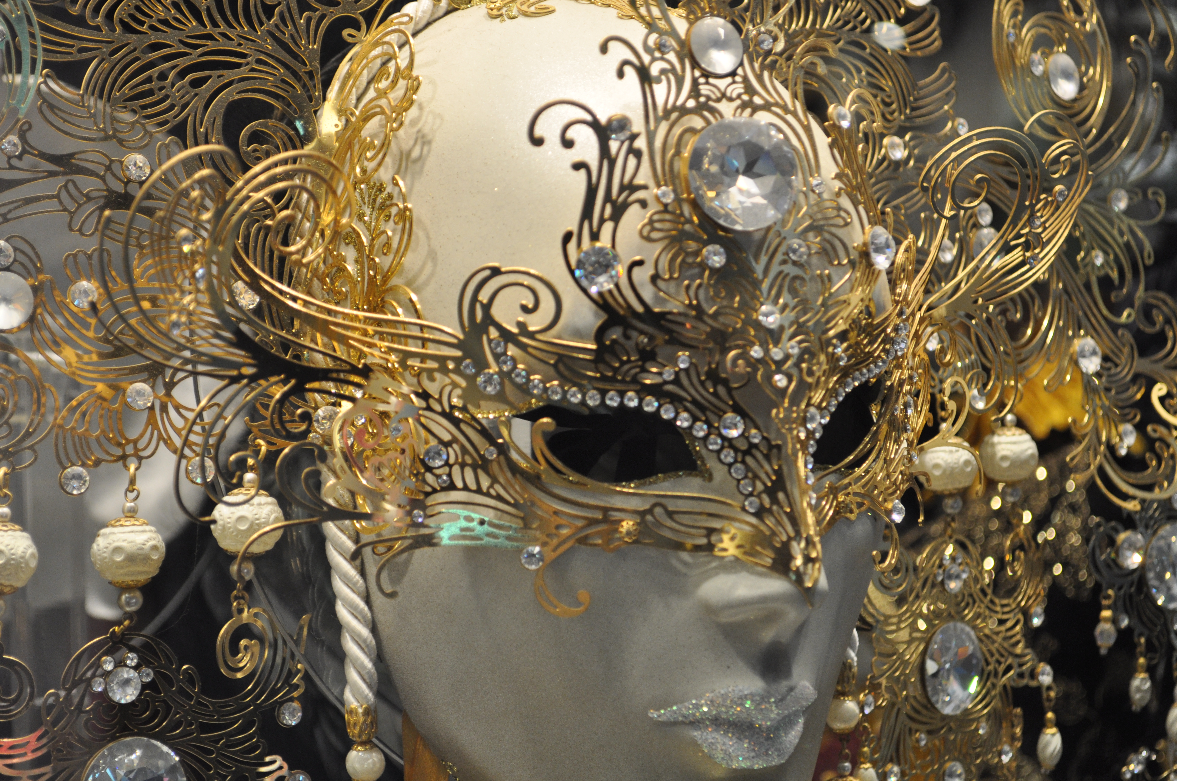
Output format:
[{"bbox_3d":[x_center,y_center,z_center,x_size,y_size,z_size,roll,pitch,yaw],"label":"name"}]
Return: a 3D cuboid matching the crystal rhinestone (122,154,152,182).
[{"bbox_3d":[-0.119,-0.058,0.703,0.007,0.007,0.004,-1,0,-19],"label":"crystal rhinestone"}]

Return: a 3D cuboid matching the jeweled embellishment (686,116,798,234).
[{"bbox_3d":[0.038,-0.053,0.660,0.028,0.028,0.011,0,-7,-28],"label":"jeweled embellishment"}]

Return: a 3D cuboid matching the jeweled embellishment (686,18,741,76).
[{"bbox_3d":[0.032,-0.086,0.670,0.015,0.015,0.006,0,-10,-28],"label":"jeweled embellishment"}]

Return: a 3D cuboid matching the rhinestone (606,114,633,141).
[{"bbox_3d":[0.008,-0.065,0.665,0.007,0.007,0.003,0,12,-7],"label":"rhinestone"}]

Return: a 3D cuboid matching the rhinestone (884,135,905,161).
[{"bbox_3d":[0.094,-0.075,0.825,0.008,0.008,0.003,-4,-1,-40],"label":"rhinestone"}]

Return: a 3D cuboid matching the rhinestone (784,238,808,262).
[{"bbox_3d":[0.051,-0.035,0.662,0.006,0.006,0.003,0,-6,-31],"label":"rhinestone"}]

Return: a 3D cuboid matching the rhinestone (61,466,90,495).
[{"bbox_3d":[-0.138,0.024,0.722,0.008,0.008,0.004,-2,-1,-25],"label":"rhinestone"}]

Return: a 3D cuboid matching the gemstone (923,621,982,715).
[{"bbox_3d":[0.117,0.089,0.860,0.030,0.030,0.011,-5,2,-43],"label":"gemstone"}]

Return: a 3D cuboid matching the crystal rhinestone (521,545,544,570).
[{"bbox_3d":[-0.014,0.042,0.675,0.006,0.006,0.003,0,0,-6],"label":"crystal rhinestone"}]

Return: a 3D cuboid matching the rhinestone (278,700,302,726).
[{"bbox_3d":[-0.073,0.079,0.652,0.006,0.006,0.003,0,0,-27],"label":"rhinestone"}]

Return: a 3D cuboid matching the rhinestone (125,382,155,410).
[{"bbox_3d":[-0.118,0.001,0.703,0.007,0.007,0.004,-1,-4,-19],"label":"rhinestone"}]

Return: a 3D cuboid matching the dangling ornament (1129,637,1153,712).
[{"bbox_3d":[0.178,0.091,0.860,0.008,0.024,0.008,2,3,0],"label":"dangling ornament"}]

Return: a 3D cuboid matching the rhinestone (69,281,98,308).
[{"bbox_3d":[-0.132,-0.025,0.700,0.007,0.007,0.004,-1,-3,-19],"label":"rhinestone"}]

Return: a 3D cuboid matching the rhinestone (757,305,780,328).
[{"bbox_3d":[0.044,-0.018,0.654,0.006,0.006,0.003,0,-2,-28],"label":"rhinestone"}]

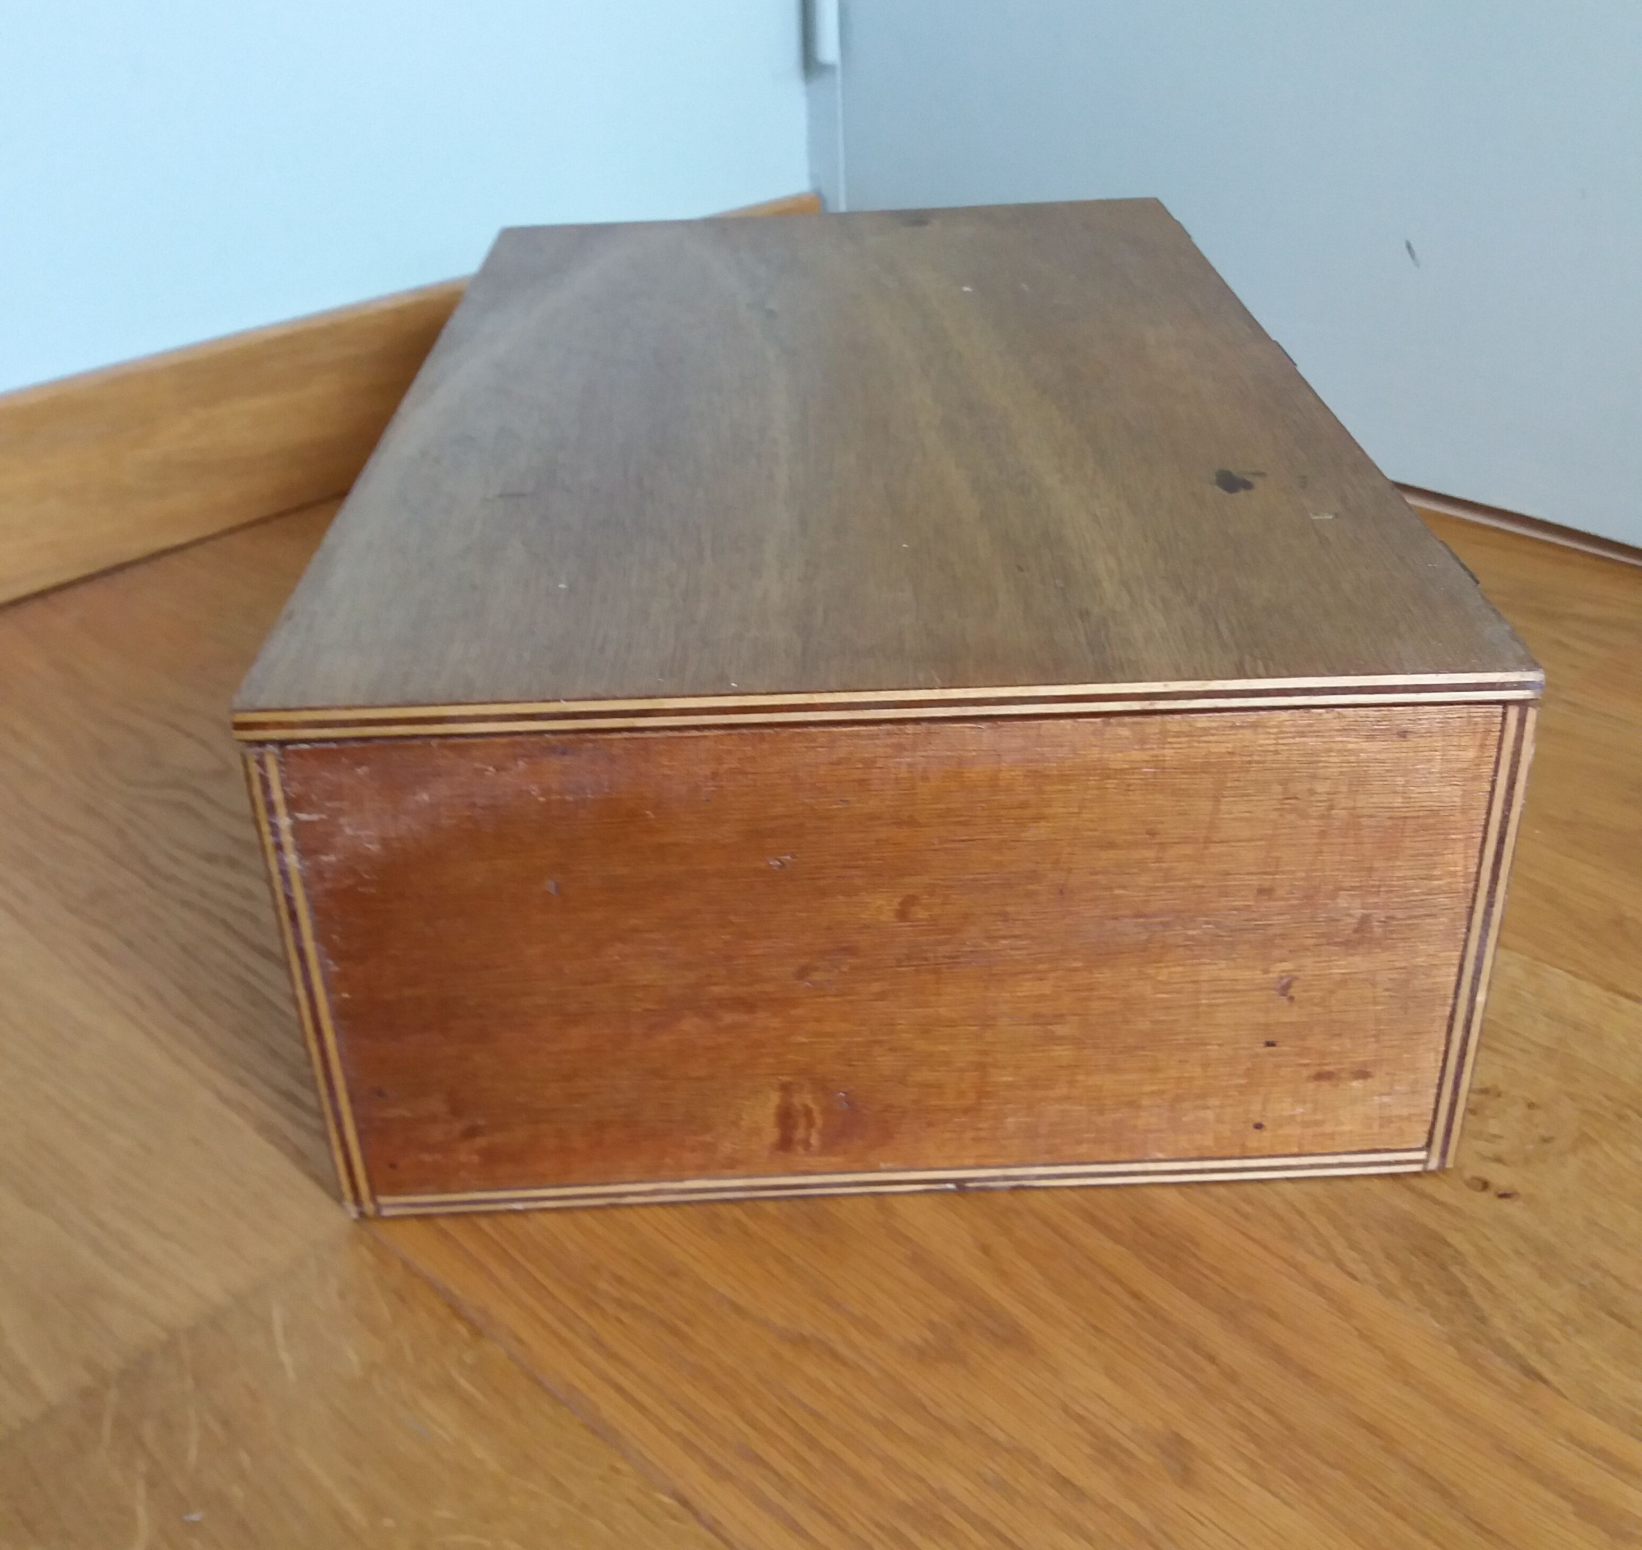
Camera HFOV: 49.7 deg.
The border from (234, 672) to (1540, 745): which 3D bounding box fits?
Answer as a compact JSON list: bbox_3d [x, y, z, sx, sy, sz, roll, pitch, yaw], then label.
[{"bbox_3d":[0.014,-0.015,0.355,0.260,0.007,0.008,-2,30,-1],"label":"border"}]

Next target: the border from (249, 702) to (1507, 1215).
[{"bbox_3d":[0.017,0.043,0.389,0.259,0.127,0.008,-2,30,0],"label":"border"}]

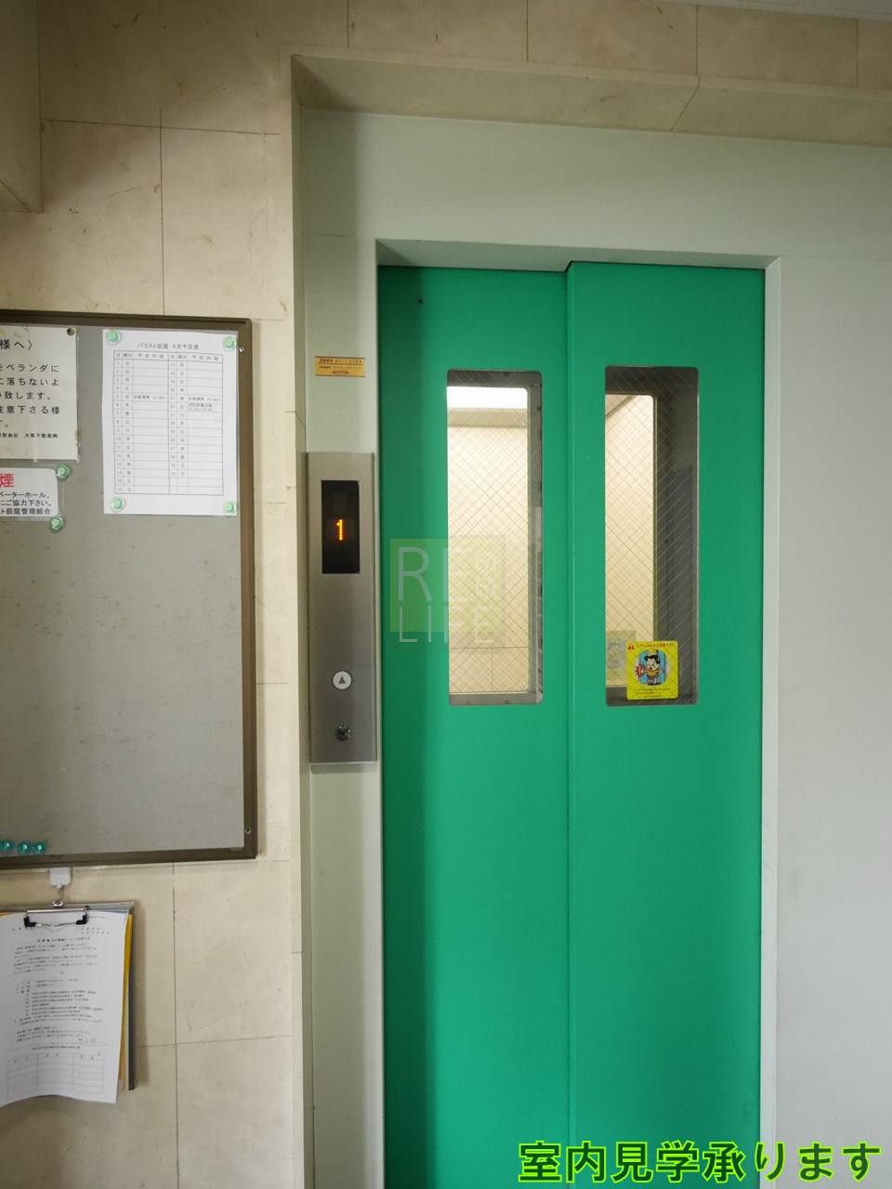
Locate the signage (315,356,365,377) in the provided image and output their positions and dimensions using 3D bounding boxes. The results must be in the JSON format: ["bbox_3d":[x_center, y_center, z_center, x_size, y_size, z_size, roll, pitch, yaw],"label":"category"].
[{"bbox_3d":[-0.198,-0.427,1.160,0.091,0.035,0.002,0,1,-5],"label":"signage"}]

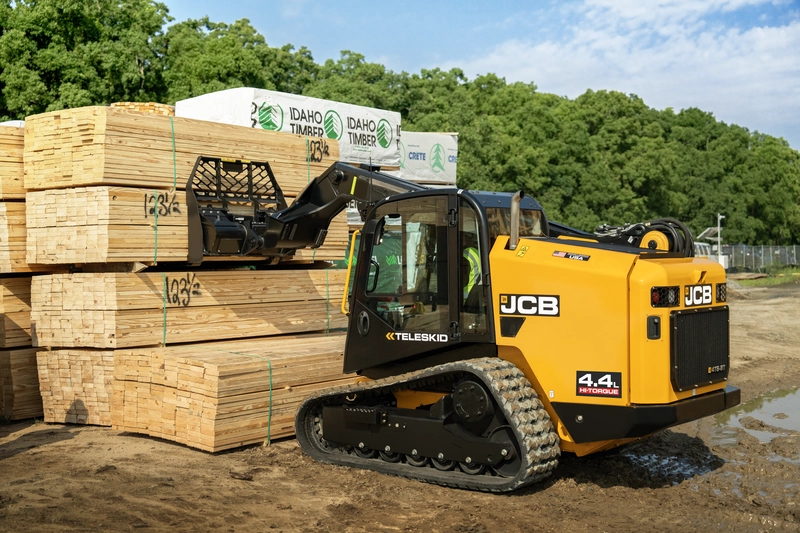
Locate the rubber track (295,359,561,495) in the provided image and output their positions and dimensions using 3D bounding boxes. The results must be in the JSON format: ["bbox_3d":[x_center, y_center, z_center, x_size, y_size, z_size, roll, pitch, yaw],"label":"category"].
[{"bbox_3d":[0.136,1.026,7.384,2.045,0.838,0.400,0,0,40],"label":"rubber track"}]

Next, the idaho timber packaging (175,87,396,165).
[{"bbox_3d":[-1.298,-1.586,12.928,1.326,0.688,2.494,0,0,39],"label":"idaho timber packaging"}]

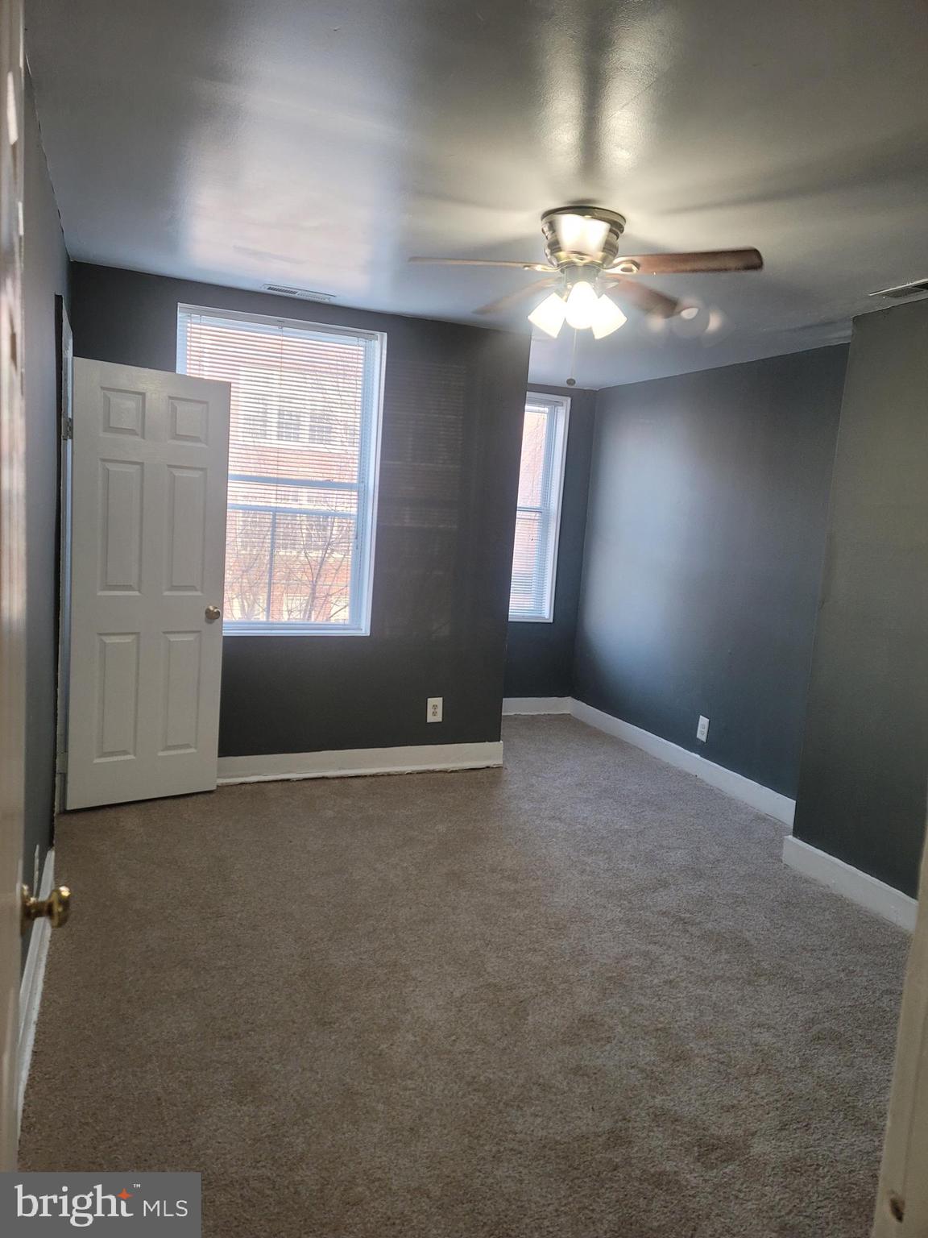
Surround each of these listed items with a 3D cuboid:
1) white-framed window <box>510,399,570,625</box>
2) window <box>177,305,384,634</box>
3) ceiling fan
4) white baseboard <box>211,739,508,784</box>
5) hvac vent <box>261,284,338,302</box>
[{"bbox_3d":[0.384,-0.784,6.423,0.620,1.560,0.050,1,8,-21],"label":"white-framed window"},{"bbox_3d":[-0.943,-0.702,4.522,0.970,1.540,0.050,1,8,-21],"label":"window"},{"bbox_3d":[0.352,-1.061,2.745,1.100,0.370,1.070,4,7,5],"label":"ceiling fan"},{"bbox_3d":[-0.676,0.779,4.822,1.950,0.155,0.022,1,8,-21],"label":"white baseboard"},{"bbox_3d":[-0.796,-1.548,4.273,0.345,0.020,0.145,1,8,-21],"label":"hvac vent"}]

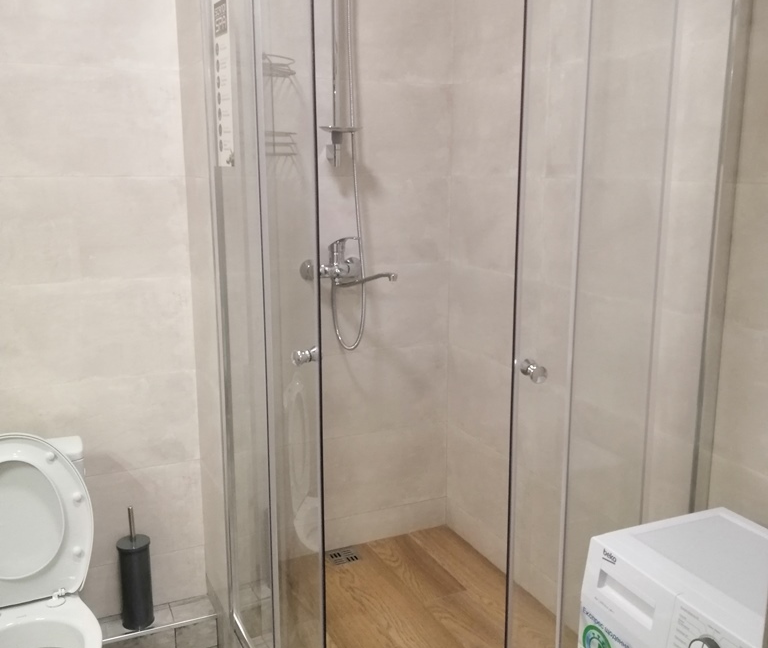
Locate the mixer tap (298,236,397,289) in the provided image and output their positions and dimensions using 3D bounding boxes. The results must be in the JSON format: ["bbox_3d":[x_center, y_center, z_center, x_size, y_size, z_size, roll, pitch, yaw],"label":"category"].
[{"bbox_3d":[-0.110,-0.194,2.448,0.251,0.162,0.245,-5,12,-24],"label":"mixer tap"}]

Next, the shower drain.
[{"bbox_3d":[-0.139,0.820,2.696,0.103,0.010,0.103,-5,12,-24],"label":"shower drain"}]

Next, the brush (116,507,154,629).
[{"bbox_3d":[-0.775,0.751,2.396,0.099,0.386,0.099,-5,12,-24],"label":"brush"}]

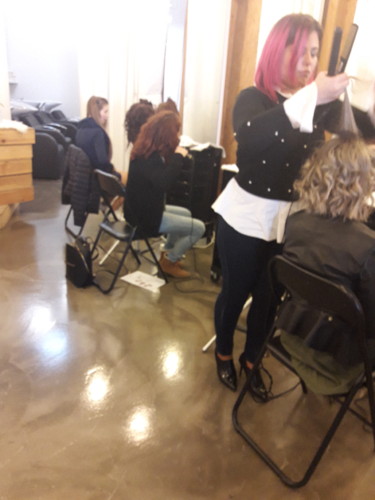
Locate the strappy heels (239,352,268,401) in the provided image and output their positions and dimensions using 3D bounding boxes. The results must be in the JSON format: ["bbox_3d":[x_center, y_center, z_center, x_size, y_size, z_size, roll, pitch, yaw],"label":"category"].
[{"bbox_3d":[0.320,0.602,1.956,0.085,0.150,0.215,-10,25,-31],"label":"strappy heels"}]

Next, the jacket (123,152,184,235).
[{"bbox_3d":[-0.268,-0.440,2.880,0.380,0.580,0.420,-12,26,-34],"label":"jacket"}]

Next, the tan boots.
[{"bbox_3d":[-0.106,0.106,3.173,0.260,0.150,0.200,1,21,-7],"label":"tan boots"}]

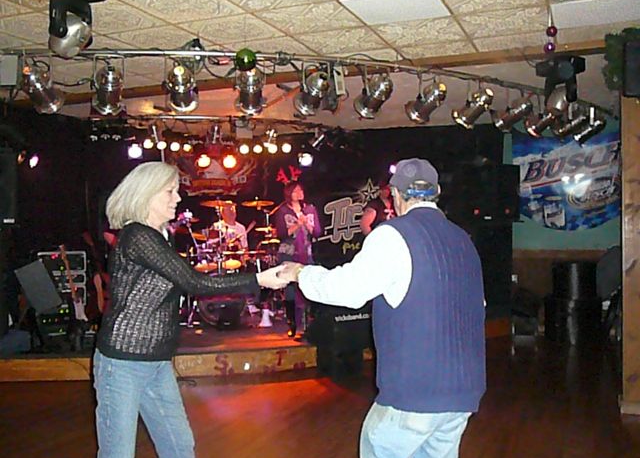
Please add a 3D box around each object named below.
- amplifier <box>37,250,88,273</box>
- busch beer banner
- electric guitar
[{"bbox_3d":[-2.936,0.372,7.412,0.520,0.250,0.340,-1,1,-18],"label":"amplifier"},{"bbox_3d":[3.470,-0.661,9.000,1.560,1.360,0.020,0,1,22],"label":"busch beer banner"},{"bbox_3d":[-2.680,0.616,7.050,0.080,0.960,0.310,-19,-9,34],"label":"electric guitar"}]

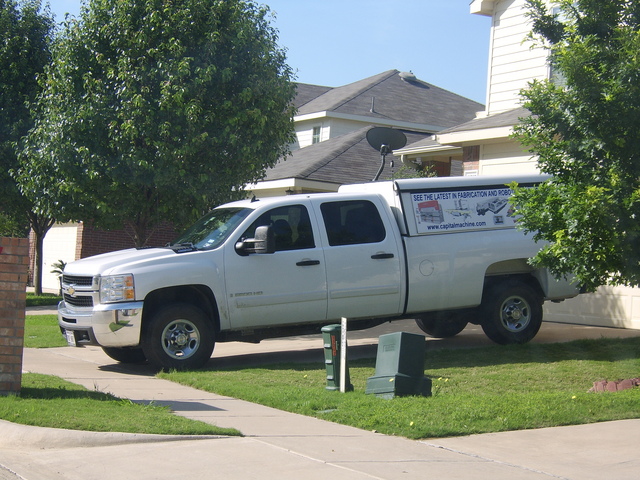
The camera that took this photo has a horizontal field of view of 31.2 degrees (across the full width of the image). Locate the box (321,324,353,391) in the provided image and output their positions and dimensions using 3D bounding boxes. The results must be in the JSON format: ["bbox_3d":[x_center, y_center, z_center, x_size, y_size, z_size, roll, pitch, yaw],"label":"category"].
[{"bbox_3d":[0.164,1.136,11.050,0.230,0.620,0.180,-3,-1,-32],"label":"box"}]

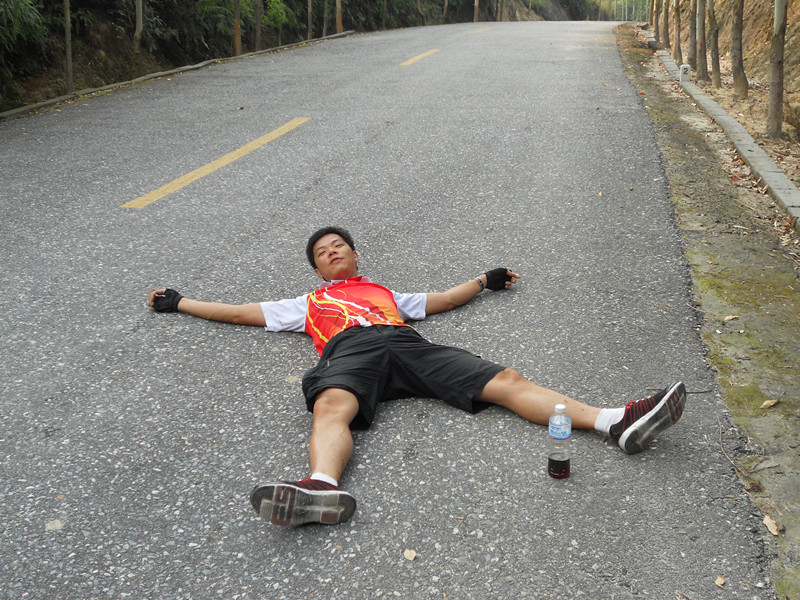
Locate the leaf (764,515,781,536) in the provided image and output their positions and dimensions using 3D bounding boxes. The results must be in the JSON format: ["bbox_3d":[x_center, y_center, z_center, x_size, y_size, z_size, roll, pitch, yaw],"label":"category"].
[{"bbox_3d":[0.991,0.601,2.832,0.035,0.018,0.085,0,17,4],"label":"leaf"}]

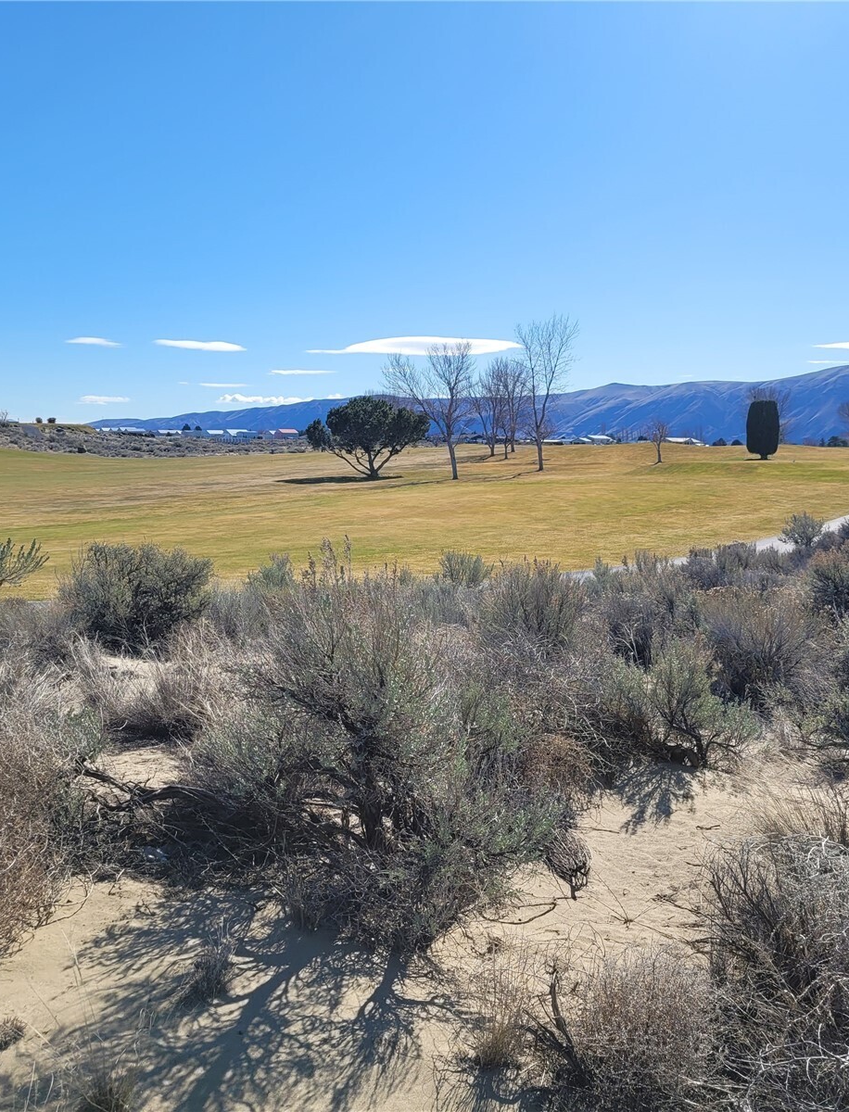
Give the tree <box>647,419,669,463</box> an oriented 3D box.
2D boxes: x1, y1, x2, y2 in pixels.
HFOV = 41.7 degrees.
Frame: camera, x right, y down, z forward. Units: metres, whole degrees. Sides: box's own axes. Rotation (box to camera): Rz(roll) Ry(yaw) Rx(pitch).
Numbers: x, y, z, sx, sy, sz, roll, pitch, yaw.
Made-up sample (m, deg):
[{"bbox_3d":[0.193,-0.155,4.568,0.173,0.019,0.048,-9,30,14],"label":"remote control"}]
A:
[{"bbox_3d":[19.960,-9.780,95.000,1.840,3.850,1.840,1,6,12],"label":"tree"}]

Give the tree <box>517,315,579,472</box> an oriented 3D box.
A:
[{"bbox_3d":[10.240,-13.400,92.000,5.040,12.920,5.040,1,6,6],"label":"tree"}]

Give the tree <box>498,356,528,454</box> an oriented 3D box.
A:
[{"bbox_3d":[9.770,-16.430,122.000,3.160,10.660,3.160,0,6,5],"label":"tree"}]

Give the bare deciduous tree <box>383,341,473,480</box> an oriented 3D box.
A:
[{"bbox_3d":[0.250,-10.440,80.000,6.410,9.990,6.410,0,6,0],"label":"bare deciduous tree"}]

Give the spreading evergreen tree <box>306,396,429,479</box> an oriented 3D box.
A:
[{"bbox_3d":[-4.080,-8.530,80.000,8.890,5.990,8.890,0,6,-3],"label":"spreading evergreen tree"}]

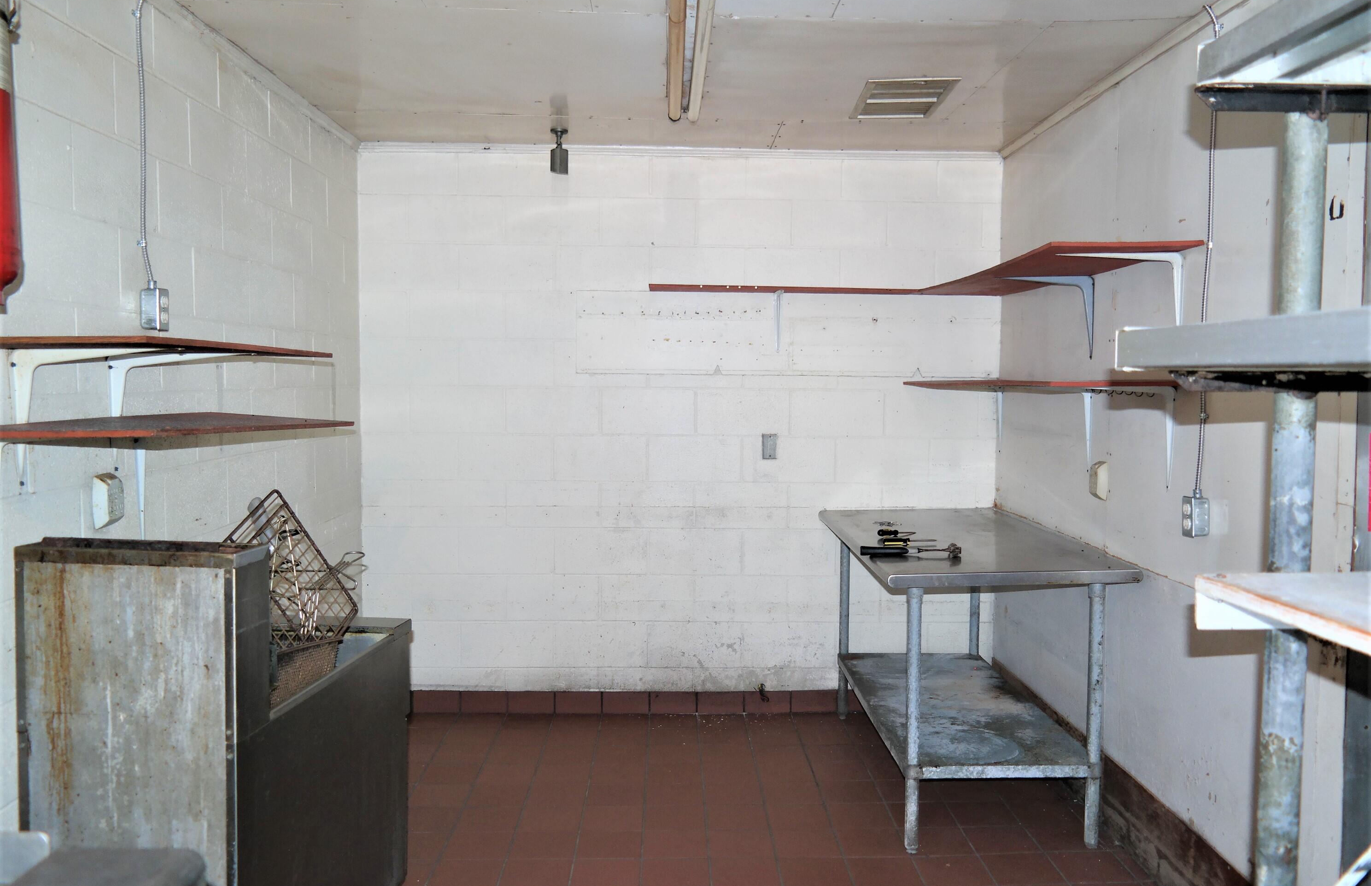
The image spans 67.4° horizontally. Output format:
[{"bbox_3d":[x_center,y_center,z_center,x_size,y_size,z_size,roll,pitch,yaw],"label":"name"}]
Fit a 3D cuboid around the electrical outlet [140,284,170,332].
[{"bbox_3d":[-1.323,-0.334,2.565,0.051,0.106,0.056,0,3,-1],"label":"electrical outlet"}]

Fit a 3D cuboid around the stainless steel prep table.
[{"bbox_3d":[0.948,0.773,3.724,0.752,0.884,1.510,0,3,-1],"label":"stainless steel prep table"}]

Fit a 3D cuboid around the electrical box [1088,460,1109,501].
[{"bbox_3d":[1.355,0.122,3.379,0.036,0.128,0.088,0,3,-1],"label":"electrical box"}]

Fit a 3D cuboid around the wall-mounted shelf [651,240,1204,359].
[{"bbox_3d":[0.619,-0.451,3.577,1.500,0.300,1.675,0,3,-1],"label":"wall-mounted shelf"}]

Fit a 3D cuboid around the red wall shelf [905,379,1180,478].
[{"bbox_3d":[1.171,-0.072,3.646,0.390,0.300,1.590,0,3,-1],"label":"red wall shelf"}]

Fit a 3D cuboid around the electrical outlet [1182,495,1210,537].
[{"bbox_3d":[1.362,0.194,2.741,0.048,0.106,0.058,0,3,-1],"label":"electrical outlet"}]

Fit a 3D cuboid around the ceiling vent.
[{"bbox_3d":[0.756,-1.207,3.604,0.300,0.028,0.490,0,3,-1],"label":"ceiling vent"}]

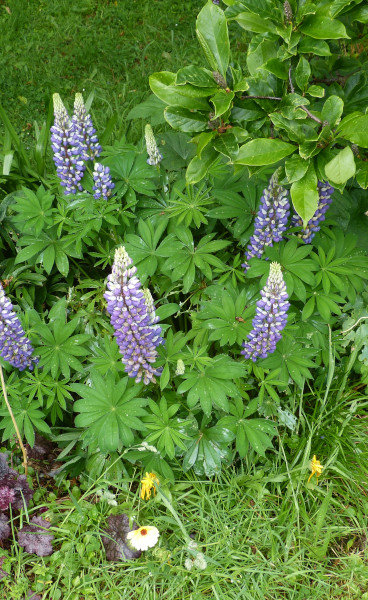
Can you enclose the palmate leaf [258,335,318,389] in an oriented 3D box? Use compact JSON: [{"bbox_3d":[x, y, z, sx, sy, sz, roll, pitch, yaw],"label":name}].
[{"bbox_3d":[0.209,0.124,1.770,0.126,0.045,0.115,0,50,0],"label":"palmate leaf"}]

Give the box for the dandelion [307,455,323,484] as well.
[{"bbox_3d":[0.260,0.338,1.750,0.035,0.050,0.036,0,36,0],"label":"dandelion"}]

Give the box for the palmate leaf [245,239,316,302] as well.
[{"bbox_3d":[0.205,-0.065,1.870,0.153,0.045,0.145,0,50,0],"label":"palmate leaf"}]

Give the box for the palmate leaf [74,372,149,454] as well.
[{"bbox_3d":[-0.132,0.204,1.590,0.136,0.040,0.145,0,63,-3],"label":"palmate leaf"}]

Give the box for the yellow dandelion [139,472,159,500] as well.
[{"bbox_3d":[-0.069,0.363,1.710,0.040,0.048,0.040,0,36,0],"label":"yellow dandelion"}]

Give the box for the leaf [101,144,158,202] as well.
[{"bbox_3d":[-0.124,-0.286,2.000,0.132,0.040,0.127,0,78,-3],"label":"leaf"}]

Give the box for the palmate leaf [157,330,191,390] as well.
[{"bbox_3d":[-0.035,0.120,1.740,0.100,0.045,0.115,0,50,0],"label":"palmate leaf"}]

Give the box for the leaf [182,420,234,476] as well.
[{"bbox_3d":[0.046,0.277,1.640,0.097,0.040,0.103,0,60,1],"label":"leaf"}]

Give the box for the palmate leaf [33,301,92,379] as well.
[{"bbox_3d":[-0.227,0.074,1.640,0.112,0.040,0.146,0,67,0],"label":"palmate leaf"}]

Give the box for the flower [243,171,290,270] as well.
[{"bbox_3d":[0.155,-0.154,1.720,0.069,0.202,0.069,12,32,0],"label":"flower"}]

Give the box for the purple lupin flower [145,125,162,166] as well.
[{"bbox_3d":[-0.073,-0.351,2.000,0.034,0.095,0.034,-9,33,0],"label":"purple lupin flower"}]

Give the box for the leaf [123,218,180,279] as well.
[{"bbox_3d":[-0.072,-0.111,1.900,0.123,0.045,0.142,0,50,0],"label":"leaf"}]

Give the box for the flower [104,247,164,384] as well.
[{"bbox_3d":[-0.085,0.032,1.500,0.075,0.265,0.075,-7,33,0],"label":"flower"}]

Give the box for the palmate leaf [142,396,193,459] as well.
[{"bbox_3d":[-0.030,0.234,1.610,0.092,0.040,0.113,0,60,-1],"label":"palmate leaf"}]

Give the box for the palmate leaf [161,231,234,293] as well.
[{"bbox_3d":[0.027,-0.076,1.740,0.139,0.040,0.122,0,73,1],"label":"palmate leaf"}]

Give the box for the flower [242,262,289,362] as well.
[{"bbox_3d":[0.149,0.025,1.580,0.063,0.198,0.063,5,33,0],"label":"flower"}]

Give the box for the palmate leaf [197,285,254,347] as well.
[{"bbox_3d":[0.079,0.030,1.680,0.111,0.040,0.120,0,64,2],"label":"palmate leaf"}]

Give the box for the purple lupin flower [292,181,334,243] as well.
[{"bbox_3d":[0.300,-0.220,2.020,0.068,0.190,0.068,11,35,-8],"label":"purple lupin flower"}]

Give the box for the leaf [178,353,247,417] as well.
[{"bbox_3d":[0.055,0.171,1.760,0.140,0.045,0.132,0,50,0],"label":"leaf"}]

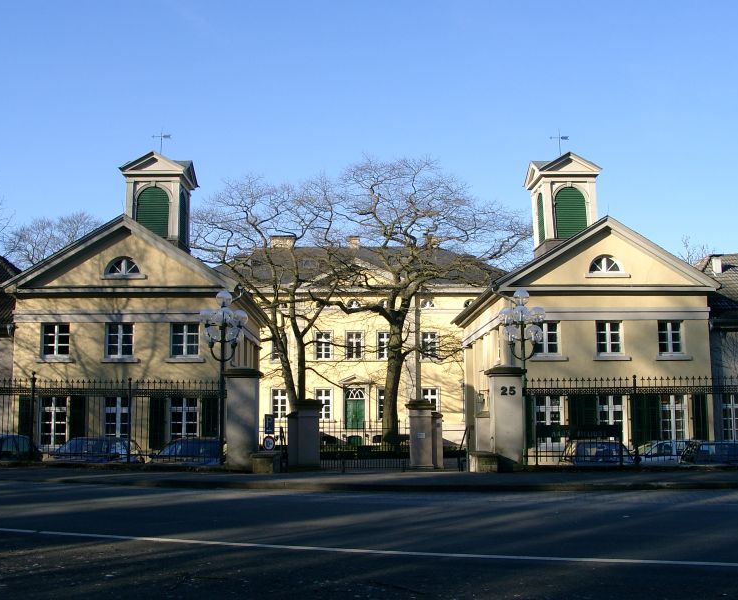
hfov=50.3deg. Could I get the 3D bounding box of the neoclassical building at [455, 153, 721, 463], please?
[{"bbox_3d":[9.660,0.256,39.039,9.200,14.750,13.400,0,-9,-1],"label":"neoclassical building"}]

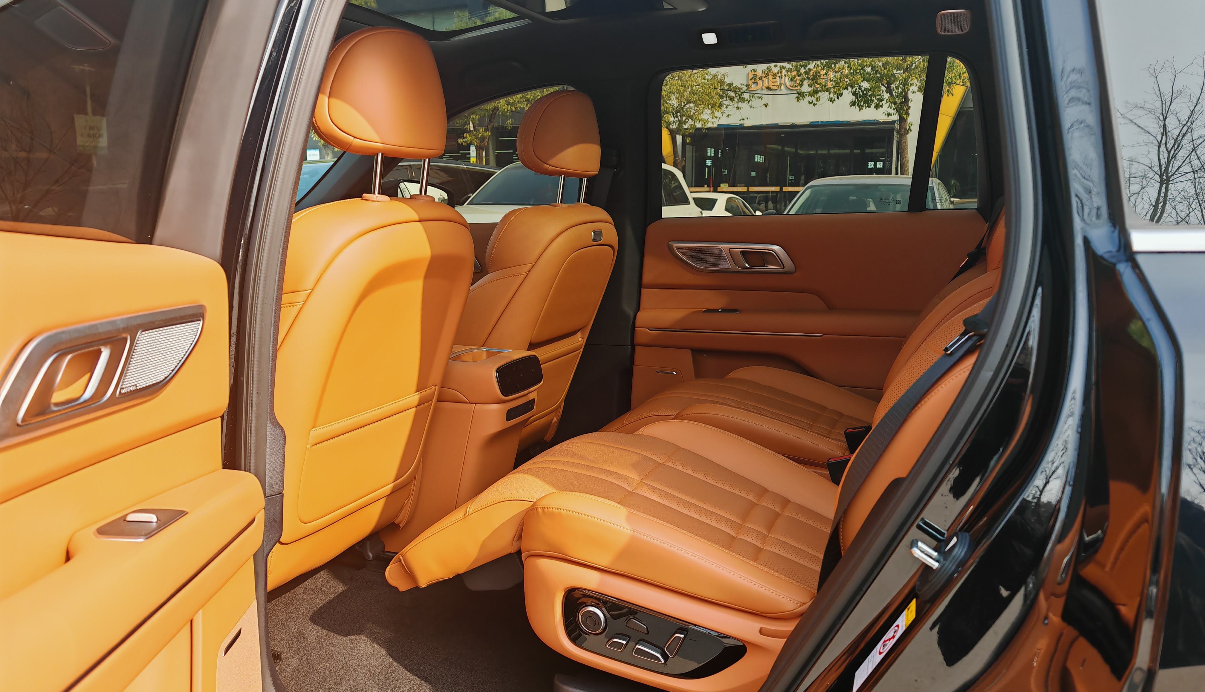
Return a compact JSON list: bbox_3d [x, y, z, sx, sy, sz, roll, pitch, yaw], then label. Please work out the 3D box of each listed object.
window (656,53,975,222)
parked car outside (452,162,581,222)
[{"bbox_3d":[0.533,-0.525,2.454,0.840,0.391,0.060,4,23,22],"label":"window"},{"bbox_3d":[-0.274,-1.164,9.659,1.840,1.570,4.600,4,10,21],"label":"parked car outside"}]

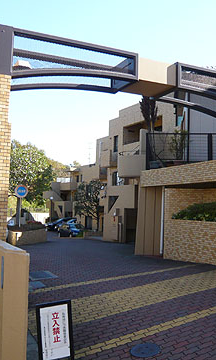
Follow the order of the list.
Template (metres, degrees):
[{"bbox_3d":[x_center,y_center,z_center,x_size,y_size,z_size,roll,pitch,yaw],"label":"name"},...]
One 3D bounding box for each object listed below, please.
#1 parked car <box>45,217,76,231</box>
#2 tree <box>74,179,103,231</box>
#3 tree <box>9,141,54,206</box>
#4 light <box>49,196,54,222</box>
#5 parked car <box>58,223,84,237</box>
[{"bbox_3d":[-5.094,4.928,43.000,4.400,1.500,1.700,5,-6,-44],"label":"parked car"},{"bbox_3d":[-1.908,2.447,38.000,2.800,5.200,2.800,1,-4,0],"label":"tree"},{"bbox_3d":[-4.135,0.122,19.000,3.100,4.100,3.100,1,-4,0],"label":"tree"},{"bbox_3d":[-6.839,3.631,47.000,0.400,3.300,0.400,1,-4,0],"label":"light"},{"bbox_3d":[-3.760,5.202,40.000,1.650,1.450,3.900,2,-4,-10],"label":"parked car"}]

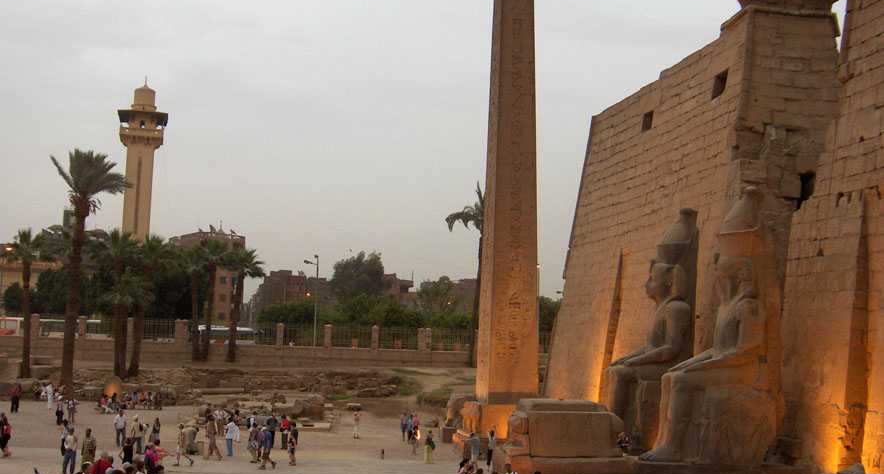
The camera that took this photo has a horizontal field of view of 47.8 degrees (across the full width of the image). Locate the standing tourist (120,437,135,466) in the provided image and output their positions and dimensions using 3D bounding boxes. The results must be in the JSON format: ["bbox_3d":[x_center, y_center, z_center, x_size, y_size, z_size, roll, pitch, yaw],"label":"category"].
[{"bbox_3d":[-10.609,7.561,33.600,0.550,1.640,0.400,1,-6,6],"label":"standing tourist"}]

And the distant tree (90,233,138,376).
[{"bbox_3d":[-27.043,5.466,82.000,4.100,12.300,4.100,4,-6,-18],"label":"distant tree"}]

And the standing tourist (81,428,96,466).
[{"bbox_3d":[-12.261,7.492,34.600,0.540,1.700,0.360,2,-6,-6],"label":"standing tourist"}]

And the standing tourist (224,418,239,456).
[{"bbox_3d":[-8.862,8.399,42.000,0.560,1.680,0.420,4,-7,-30],"label":"standing tourist"}]

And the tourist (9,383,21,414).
[{"bbox_3d":[-24.426,9.242,57.000,0.600,1.721,0.400,-1,-8,18],"label":"tourist"}]

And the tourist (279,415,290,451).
[{"bbox_3d":[-7.651,9.541,48.694,0.520,1.700,0.350,0,-7,11],"label":"tourist"}]

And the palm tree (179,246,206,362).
[{"bbox_3d":[-23.962,6.447,96.000,3.400,11.070,3.230,1,-7,0],"label":"palm tree"}]

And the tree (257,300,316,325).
[{"bbox_3d":[-17.402,9.796,112.000,6.800,5.220,6.460,1,-7,0],"label":"tree"}]

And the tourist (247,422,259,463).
[{"bbox_3d":[-7.843,8.559,41.400,0.500,1.650,0.480,2,-8,-5],"label":"tourist"}]

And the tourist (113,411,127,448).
[{"bbox_3d":[-14.299,8.526,44.300,0.570,1.660,0.380,2,-8,-6],"label":"tourist"}]

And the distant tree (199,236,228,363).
[{"bbox_3d":[-21.766,5.889,94.000,3.300,11.500,3.300,3,-6,-13],"label":"distant tree"}]

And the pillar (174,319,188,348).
[{"bbox_3d":[-22.457,8.319,86.000,1.100,2.550,1.100,3,-6,-15],"label":"pillar"}]

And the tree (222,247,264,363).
[{"bbox_3d":[-18.939,6.360,94.000,4.000,10.900,4.000,3,-6,-11],"label":"tree"}]

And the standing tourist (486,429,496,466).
[{"bbox_3d":[2.350,9.969,47.029,0.500,1.670,0.360,5,-8,-30],"label":"standing tourist"}]

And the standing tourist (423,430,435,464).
[{"bbox_3d":[-0.612,9.910,47.000,0.520,1.558,0.400,6,-9,-32],"label":"standing tourist"}]

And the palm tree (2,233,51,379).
[{"bbox_3d":[-31.502,5.028,76.000,3.600,11.354,3.600,1,-8,0],"label":"palm tree"}]

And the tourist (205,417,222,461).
[{"bbox_3d":[-9.320,8.201,40.600,0.650,1.760,0.520,1,-6,6],"label":"tourist"}]

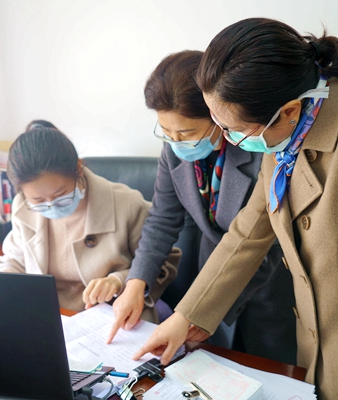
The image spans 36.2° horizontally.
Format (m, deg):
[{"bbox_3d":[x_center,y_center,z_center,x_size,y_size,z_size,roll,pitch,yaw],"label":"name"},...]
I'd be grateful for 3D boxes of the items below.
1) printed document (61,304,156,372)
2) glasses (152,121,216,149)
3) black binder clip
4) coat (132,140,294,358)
[{"bbox_3d":[-0.144,0.339,1.255,0.295,0.010,0.210,16,24,42],"label":"printed document"},{"bbox_3d":[0.053,-0.194,1.278,0.140,0.045,0.140,20,57,39],"label":"glasses"},{"bbox_3d":[-0.043,0.370,1.120,0.045,0.025,0.050,16,24,42],"label":"black binder clip"},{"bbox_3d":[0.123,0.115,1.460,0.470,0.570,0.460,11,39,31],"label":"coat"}]

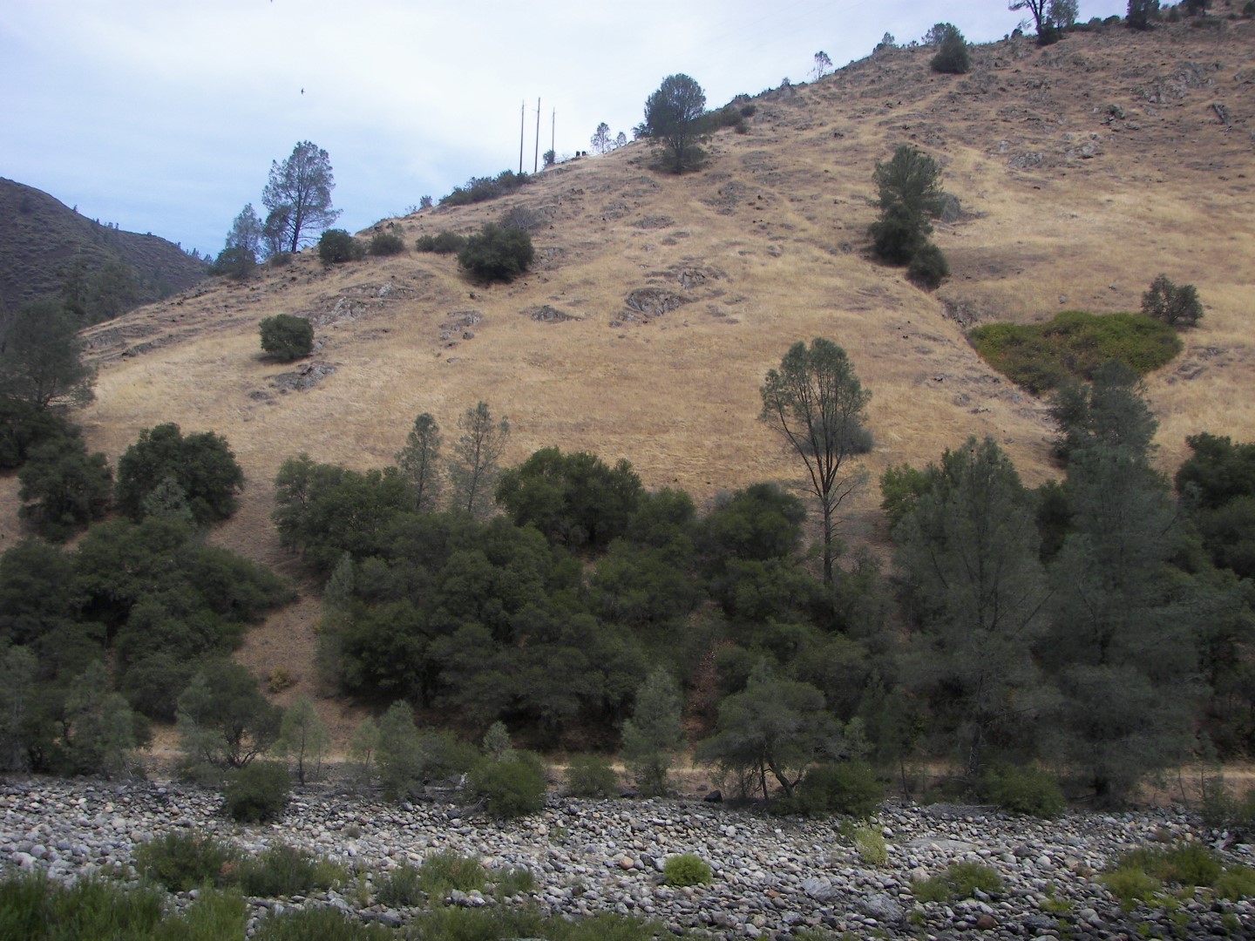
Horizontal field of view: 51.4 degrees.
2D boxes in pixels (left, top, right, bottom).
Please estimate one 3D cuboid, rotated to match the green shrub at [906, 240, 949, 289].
[{"bbox_3d":[32.234,-22.085,140.000,4.530,4.530,4.310,1,-8,0],"label":"green shrub"}]

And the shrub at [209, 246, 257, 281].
[{"bbox_3d":[-49.827,-26.215,165.000,5.950,3.730,5.360,1,-8,0],"label":"shrub"}]

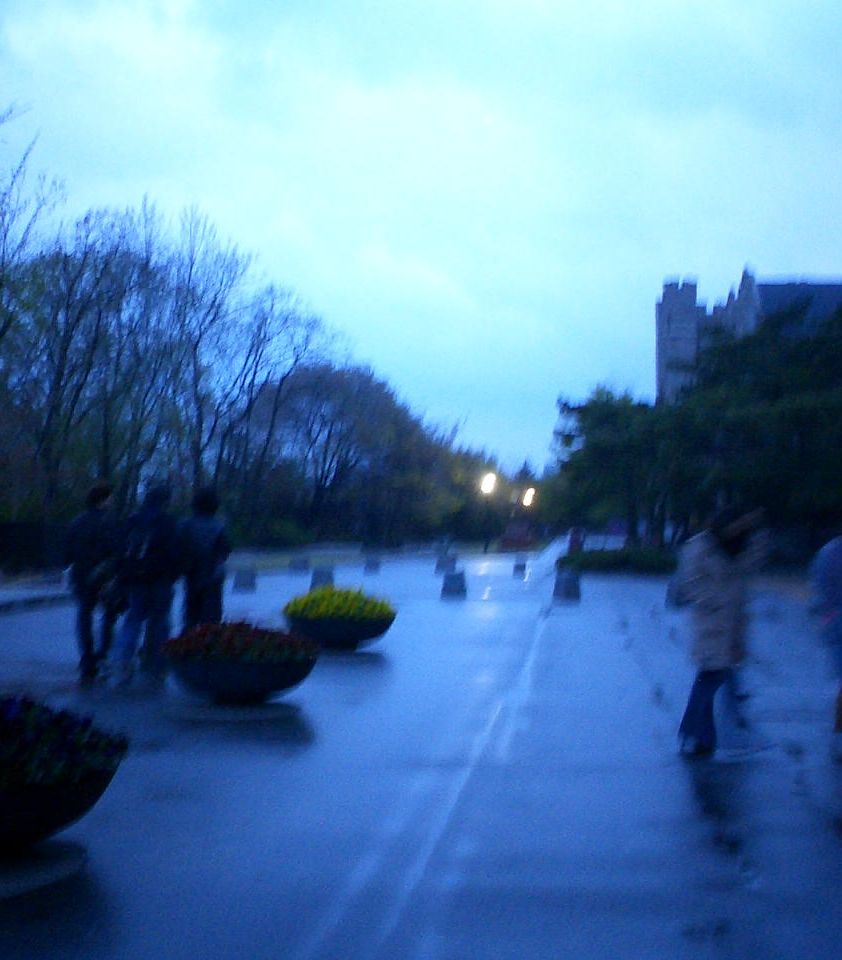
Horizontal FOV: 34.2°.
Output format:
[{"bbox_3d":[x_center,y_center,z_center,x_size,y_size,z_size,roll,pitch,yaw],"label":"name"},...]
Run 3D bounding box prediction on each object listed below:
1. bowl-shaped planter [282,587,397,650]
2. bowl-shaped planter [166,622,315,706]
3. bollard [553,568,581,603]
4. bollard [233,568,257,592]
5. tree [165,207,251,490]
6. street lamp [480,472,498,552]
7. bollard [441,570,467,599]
[{"bbox_3d":[-0.977,1.642,16.400,1.360,0.710,1.360,0,-2,0],"label":"bowl-shaped planter"},{"bbox_3d":[-1.535,1.539,11.700,1.340,0.680,1.340,0,-2,0],"label":"bowl-shaped planter"},{"bbox_3d":[2.752,1.982,25.700,0.520,0.570,0.520,0,-2,6],"label":"bollard"},{"bbox_3d":[-3.720,2.120,29.000,0.500,0.520,0.500,0,-2,6],"label":"bollard"},{"bbox_3d":[-7.455,-3.438,48.000,3.600,12.300,3.600,0,-2,0],"label":"tree"},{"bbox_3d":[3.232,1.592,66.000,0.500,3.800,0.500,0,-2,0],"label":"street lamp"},{"bbox_3d":[0.651,2.041,26.600,0.500,0.520,0.500,0,-2,6],"label":"bollard"}]

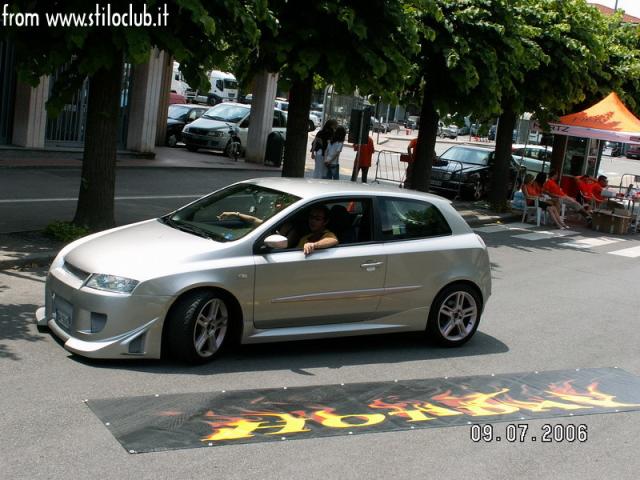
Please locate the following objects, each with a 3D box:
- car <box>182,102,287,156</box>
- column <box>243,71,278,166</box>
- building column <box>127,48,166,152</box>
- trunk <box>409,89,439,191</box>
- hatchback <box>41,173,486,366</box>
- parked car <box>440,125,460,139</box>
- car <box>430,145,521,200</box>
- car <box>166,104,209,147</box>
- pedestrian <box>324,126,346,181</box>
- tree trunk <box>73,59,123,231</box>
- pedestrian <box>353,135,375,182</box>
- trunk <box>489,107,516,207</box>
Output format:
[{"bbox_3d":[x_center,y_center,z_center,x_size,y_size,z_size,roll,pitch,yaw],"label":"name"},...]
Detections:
[{"bbox_3d":[-2.624,-3.532,29.151,1.750,1.600,4.300,9,9,25],"label":"car"},{"bbox_3d":[-1.797,-3.908,28.354,0.540,3.100,0.540,12,10,35],"label":"column"},{"bbox_3d":[-4.737,-3.804,25.129,0.540,3.100,0.540,12,10,35],"label":"building column"},{"bbox_3d":[2.112,-1.867,18.864,0.500,2.700,0.500,6,8,0],"label":"trunk"},{"bbox_3d":[-0.311,0.138,8.408,4.190,1.440,1.790,1,10,-35],"label":"hatchback"},{"bbox_3d":[12.092,-10.798,92.000,4.200,1.500,1.750,13,10,36],"label":"parked car"},{"bbox_3d":[4.459,-2.033,27.078,1.720,1.420,4.450,10,9,28],"label":"car"},{"bbox_3d":[-4.930,-4.009,32.208,1.636,1.433,3.850,10,9,27],"label":"car"},{"bbox_3d":[0.301,-1.588,19.547,0.480,1.660,0.360,11,9,30],"label":"pedestrian"},{"bbox_3d":[-3.207,-1.410,13.574,0.560,2.520,0.560,6,8,0],"label":"tree trunk"},{"bbox_3d":[1.264,-2.484,27.500,0.500,1.700,0.320,5,8,-8],"label":"pedestrian"},{"bbox_3d":[4.757,-2.061,23.453,0.430,2.650,0.430,6,8,0],"label":"trunk"}]

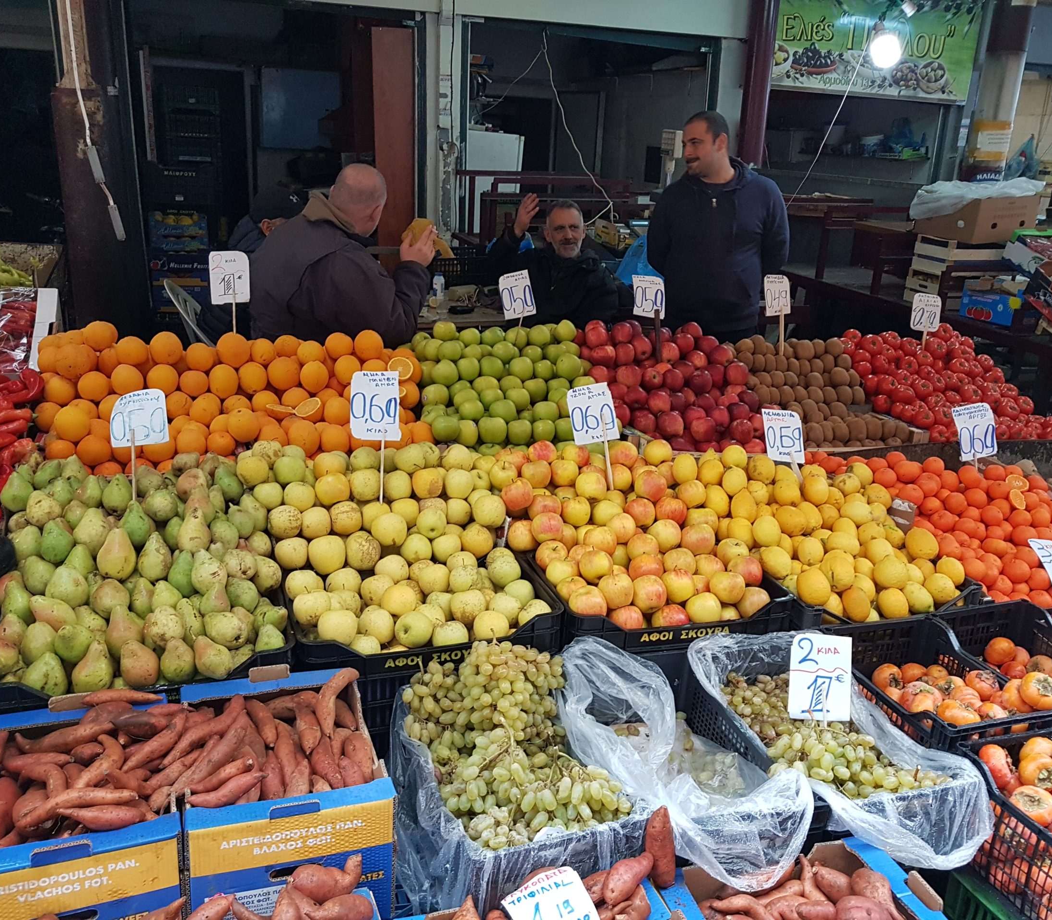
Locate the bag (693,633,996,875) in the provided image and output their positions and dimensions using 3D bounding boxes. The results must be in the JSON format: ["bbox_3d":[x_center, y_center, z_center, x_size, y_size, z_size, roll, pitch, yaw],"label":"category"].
[{"bbox_3d":[0.543,0.504,1.700,0.340,0.210,0.510,-2,19,-13],"label":"bag"}]

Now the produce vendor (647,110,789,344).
[{"bbox_3d":[0.694,-0.467,3.701,0.560,1.760,0.360,8,19,17],"label":"produce vendor"}]

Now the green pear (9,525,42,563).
[{"bbox_3d":[-1.081,0.181,1.990,0.071,0.092,0.071,21,6,0],"label":"green pear"}]

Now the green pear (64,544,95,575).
[{"bbox_3d":[-0.881,0.202,1.820,0.064,0.086,0.064,2,6,0],"label":"green pear"}]

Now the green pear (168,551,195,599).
[{"bbox_3d":[-0.660,0.223,1.780,0.065,0.093,0.065,8,3,0],"label":"green pear"}]

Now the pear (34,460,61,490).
[{"bbox_3d":[-1.011,0.035,1.950,0.086,0.064,0.064,-44,0,-9],"label":"pear"}]

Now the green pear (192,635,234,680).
[{"bbox_3d":[-0.640,0.406,1.890,0.074,0.103,0.074,-40,9,0],"label":"green pear"}]

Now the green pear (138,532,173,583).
[{"bbox_3d":[-0.809,0.214,2.010,0.073,0.105,0.073,3,6,0],"label":"green pear"}]

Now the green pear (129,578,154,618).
[{"bbox_3d":[-0.728,0.261,1.745,0.060,0.087,0.060,6,0,0],"label":"green pear"}]

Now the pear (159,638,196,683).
[{"bbox_3d":[-0.615,0.355,1.630,0.066,0.085,0.066,2,12,0],"label":"pear"}]

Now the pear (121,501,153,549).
[{"bbox_3d":[-0.875,0.145,2.070,0.072,0.105,0.072,-5,6,0],"label":"pear"}]

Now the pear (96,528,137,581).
[{"bbox_3d":[-0.883,0.206,1.990,0.082,0.108,0.082,1,6,0],"label":"pear"}]

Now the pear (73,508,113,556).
[{"bbox_3d":[-0.951,0.159,2.020,0.079,0.105,0.079,13,3,0],"label":"pear"}]

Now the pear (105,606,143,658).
[{"bbox_3d":[-0.707,0.306,1.620,0.068,0.095,0.068,-2,5,0],"label":"pear"}]

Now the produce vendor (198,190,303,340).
[{"bbox_3d":[-0.887,-0.469,3.350,0.600,1.050,0.520,-6,20,-25],"label":"produce vendor"}]

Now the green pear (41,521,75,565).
[{"bbox_3d":[-0.936,0.166,1.840,0.068,0.090,0.068,2,9,0],"label":"green pear"}]

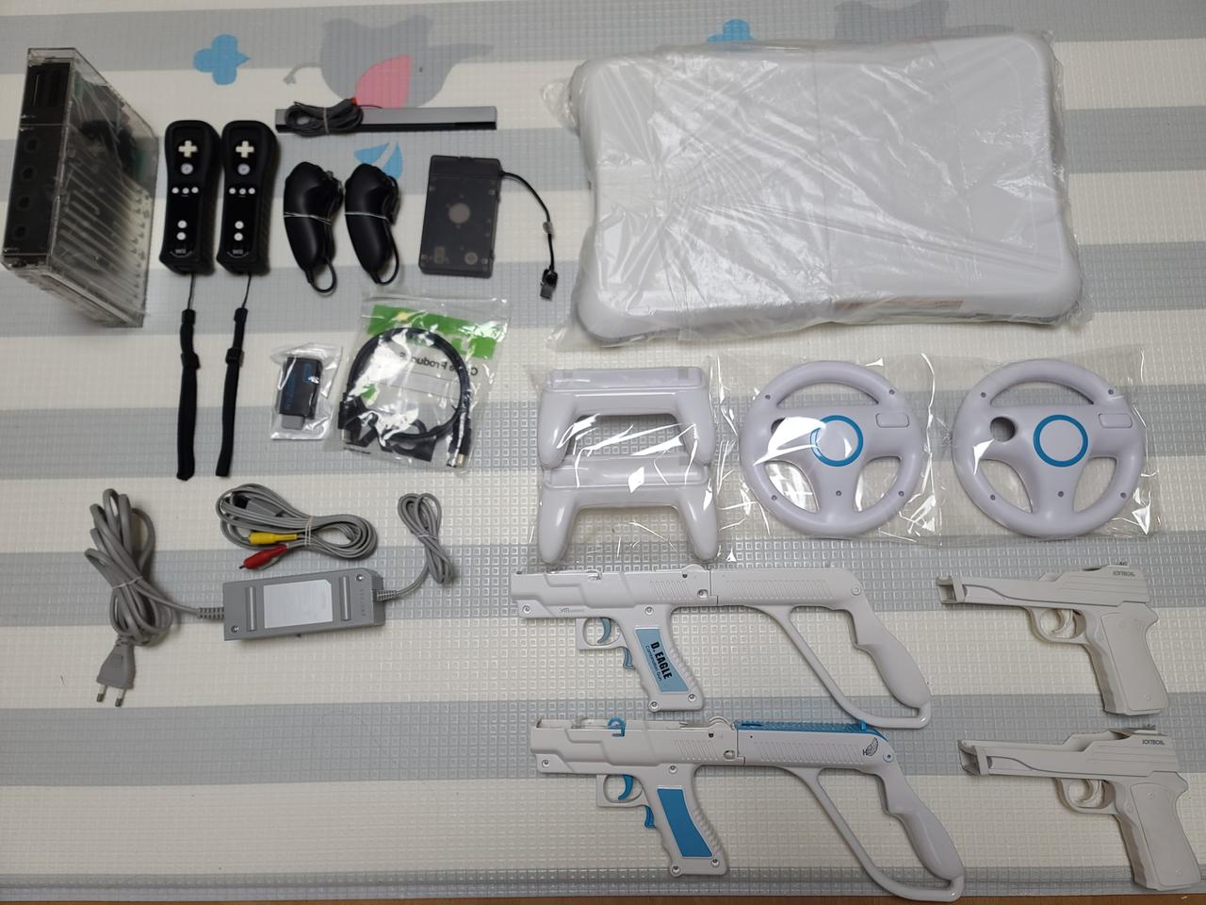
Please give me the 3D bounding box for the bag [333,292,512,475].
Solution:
[{"bbox_3d":[-0.194,-0.078,0.905,0.144,0.022,0.175,11,81,3],"label":"bag"}]

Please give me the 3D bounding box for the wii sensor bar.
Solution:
[{"bbox_3d":[-0.234,-0.361,0.946,0.242,0.013,0.022,-1,80,1],"label":"wii sensor bar"}]

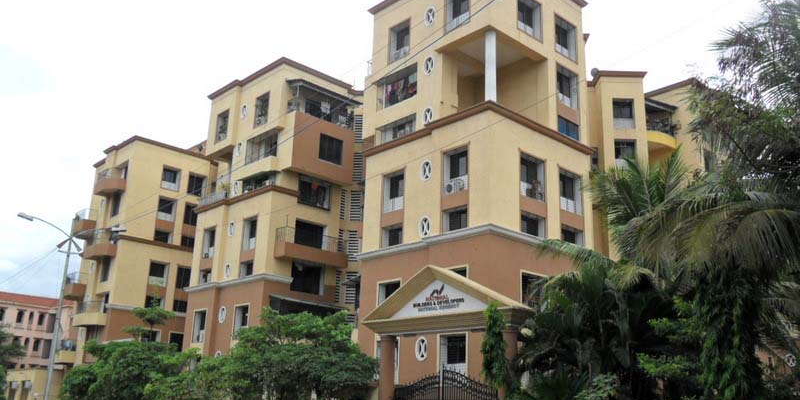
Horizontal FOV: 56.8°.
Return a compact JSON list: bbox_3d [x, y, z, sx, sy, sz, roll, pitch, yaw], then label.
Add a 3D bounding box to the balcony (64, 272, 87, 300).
[{"bbox_3d":[-29.235,7.760,66.490,1.200,2.100,2.500,18,-24,-40],"label":"balcony"}]

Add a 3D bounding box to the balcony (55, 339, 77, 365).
[{"bbox_3d":[-29.427,13.383,64.713,1.200,2.100,2.500,18,-24,-40],"label":"balcony"}]

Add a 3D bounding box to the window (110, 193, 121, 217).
[{"bbox_3d":[-25.463,0.444,66.748,0.300,1.950,1.600,17,-22,-40],"label":"window"}]

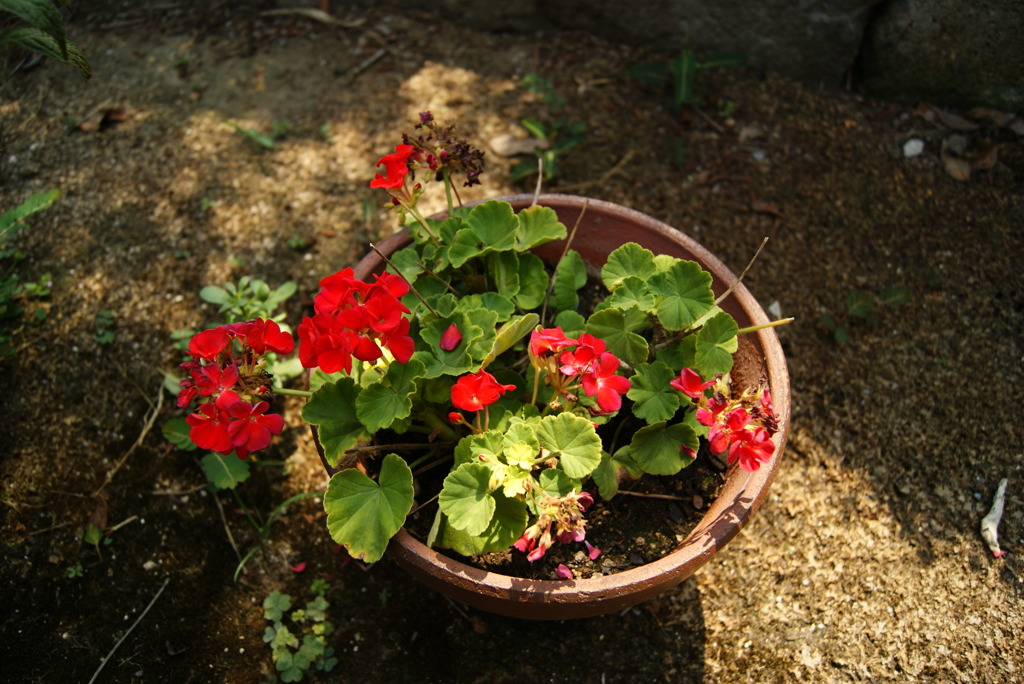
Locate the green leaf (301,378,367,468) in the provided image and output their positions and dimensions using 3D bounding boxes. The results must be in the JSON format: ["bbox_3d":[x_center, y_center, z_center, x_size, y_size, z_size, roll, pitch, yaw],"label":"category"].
[{"bbox_3d":[-0.131,0.060,0.565,0.044,0.019,0.059,1,81,20],"label":"green leaf"}]

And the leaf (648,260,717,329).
[{"bbox_3d":[0.134,-0.037,0.609,0.050,0.013,0.052,-2,69,5],"label":"leaf"}]

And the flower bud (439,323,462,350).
[{"bbox_3d":[-0.046,-0.004,0.574,0.015,0.006,0.020,20,71,7],"label":"flower bud"}]

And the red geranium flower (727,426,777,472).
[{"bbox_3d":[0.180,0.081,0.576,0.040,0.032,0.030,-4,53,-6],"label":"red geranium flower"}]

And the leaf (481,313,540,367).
[{"bbox_3d":[-0.002,-0.001,0.584,0.055,0.044,0.016,-31,97,-10],"label":"leaf"}]

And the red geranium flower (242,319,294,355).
[{"bbox_3d":[-0.173,-0.004,0.546,0.034,0.018,0.026,0,47,-17],"label":"red geranium flower"}]

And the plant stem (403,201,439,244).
[{"bbox_3d":[-0.083,-0.110,0.706,0.006,0.048,0.006,-43,26,1],"label":"plant stem"}]

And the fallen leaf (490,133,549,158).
[{"bbox_3d":[0.008,-0.239,0.928,0.074,0.013,0.034,2,53,0],"label":"fallen leaf"}]

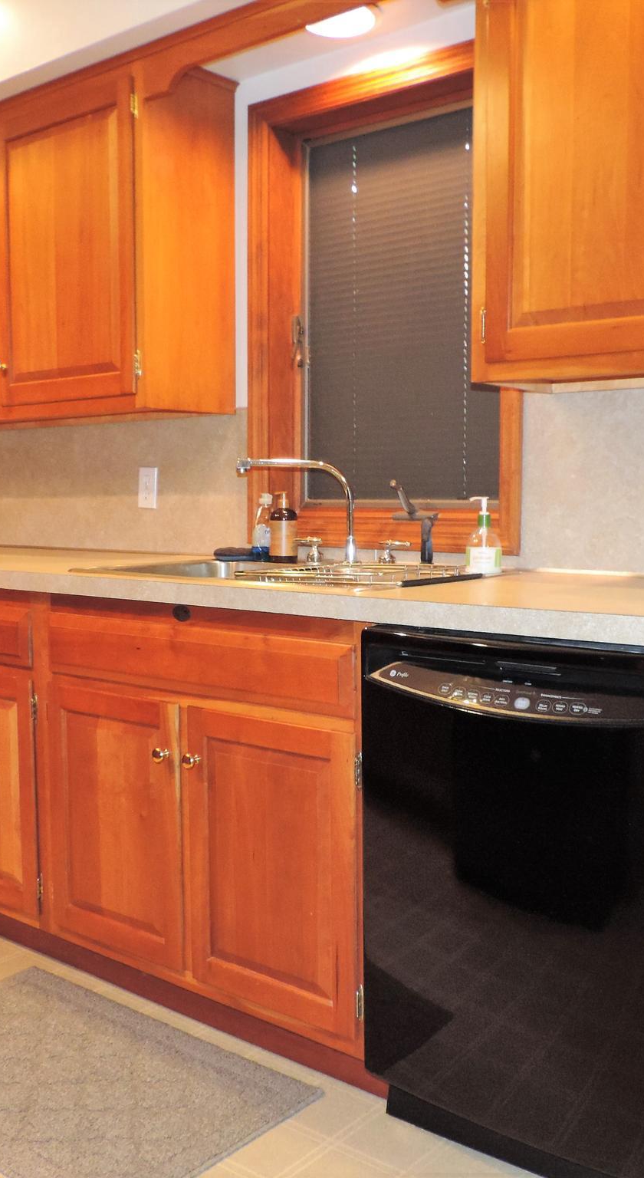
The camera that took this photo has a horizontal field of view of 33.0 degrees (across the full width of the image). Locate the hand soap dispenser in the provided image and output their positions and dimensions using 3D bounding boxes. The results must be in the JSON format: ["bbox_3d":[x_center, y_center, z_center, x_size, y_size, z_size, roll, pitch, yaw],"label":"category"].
[{"bbox_3d":[0.347,-0.120,2.340,0.076,0.168,0.066,-2,5,-14],"label":"hand soap dispenser"}]

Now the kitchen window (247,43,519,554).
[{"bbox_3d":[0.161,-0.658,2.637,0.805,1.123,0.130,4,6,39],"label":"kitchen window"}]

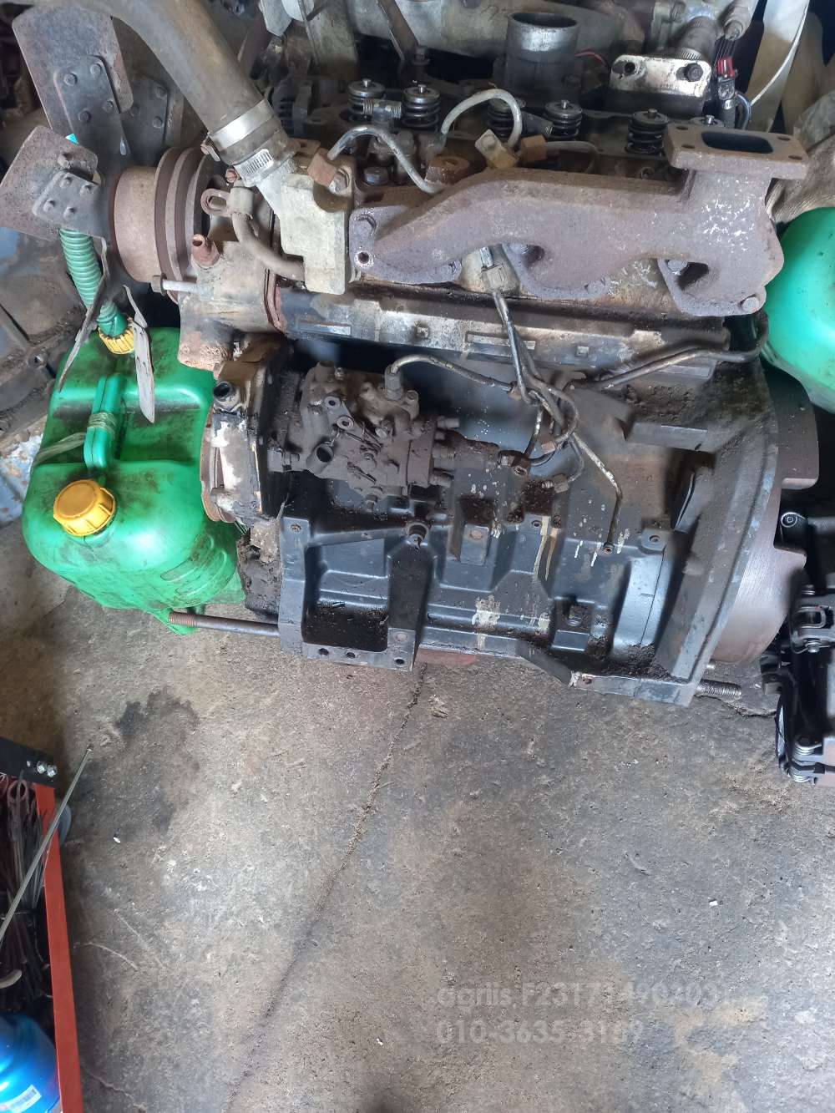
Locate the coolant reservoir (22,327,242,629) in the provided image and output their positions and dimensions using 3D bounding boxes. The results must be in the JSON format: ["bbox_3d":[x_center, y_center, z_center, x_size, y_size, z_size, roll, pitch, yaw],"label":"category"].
[{"bbox_3d":[-0.357,-0.119,1.057,0.225,0.275,0.355,-2,62,8],"label":"coolant reservoir"}]

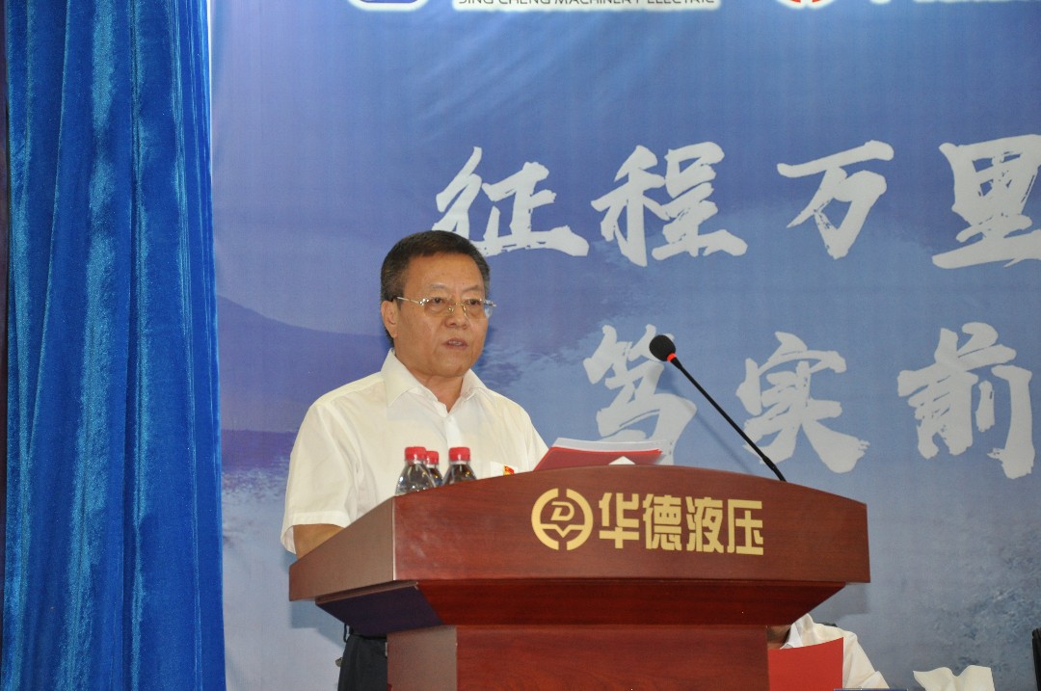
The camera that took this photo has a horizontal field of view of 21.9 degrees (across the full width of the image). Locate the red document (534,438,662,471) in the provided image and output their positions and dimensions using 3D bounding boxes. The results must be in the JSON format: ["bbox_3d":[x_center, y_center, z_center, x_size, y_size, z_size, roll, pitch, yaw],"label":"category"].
[{"bbox_3d":[0.087,0.226,4.230,0.205,0.030,0.280,3,-32,-23],"label":"red document"}]

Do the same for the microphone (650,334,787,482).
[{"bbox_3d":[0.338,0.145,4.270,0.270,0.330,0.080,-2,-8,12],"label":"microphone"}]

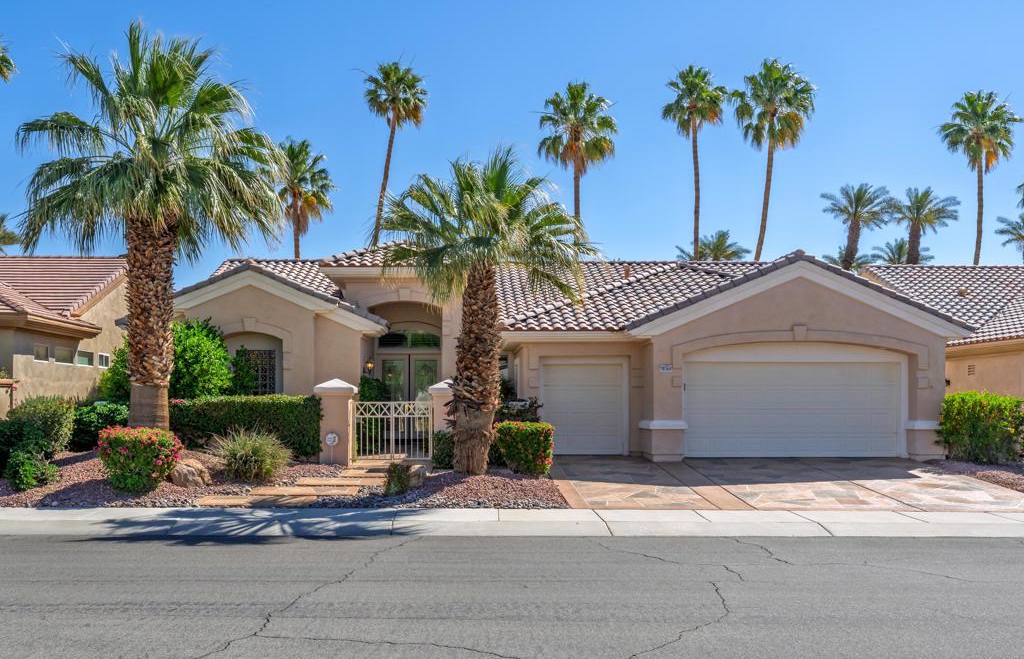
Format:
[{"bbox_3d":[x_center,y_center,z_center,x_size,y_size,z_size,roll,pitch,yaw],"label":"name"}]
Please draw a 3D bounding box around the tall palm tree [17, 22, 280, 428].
[{"bbox_3d":[-7.280,-1.950,13.700,5.200,8.430,5.100,0,0,0],"label":"tall palm tree"}]

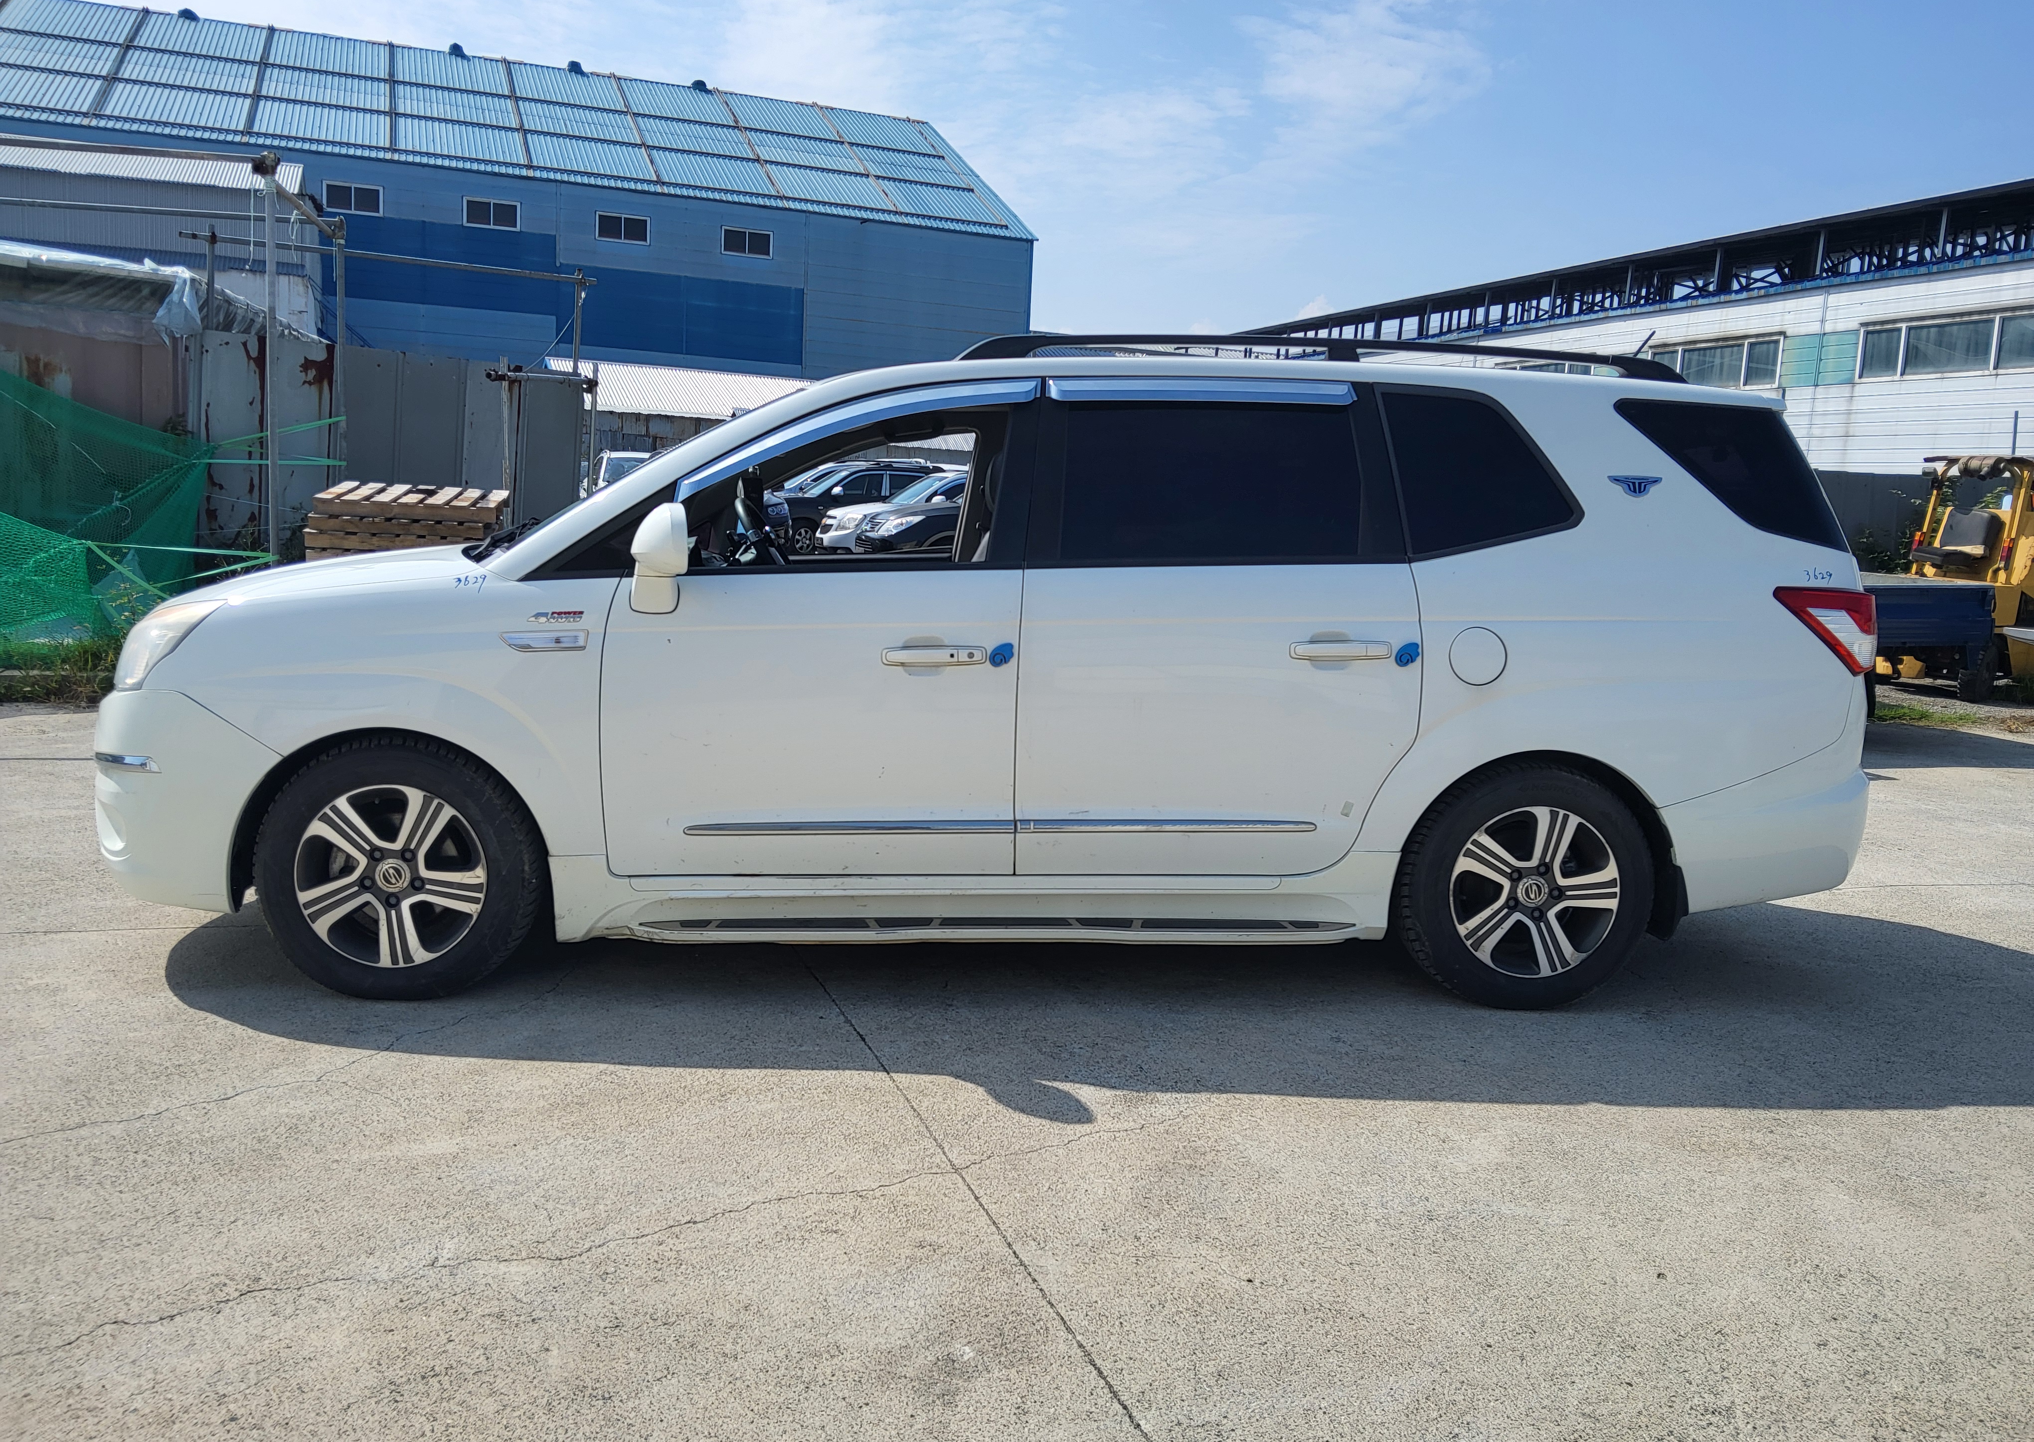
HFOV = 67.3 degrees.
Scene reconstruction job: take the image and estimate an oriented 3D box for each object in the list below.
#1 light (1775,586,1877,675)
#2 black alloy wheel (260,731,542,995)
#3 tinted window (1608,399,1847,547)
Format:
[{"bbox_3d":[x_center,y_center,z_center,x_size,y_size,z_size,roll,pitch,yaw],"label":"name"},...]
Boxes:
[{"bbox_3d":[2.252,-0.258,4.261,0.400,0.260,0.250,1,7,-5],"label":"light"},{"bbox_3d":[-1.586,0.367,3.954,0.685,0.685,0.235,2,8,-4],"label":"black alloy wheel"},{"bbox_3d":[1.963,-0.669,4.180,0.690,0.414,0.070,0,-13,-15],"label":"tinted window"}]

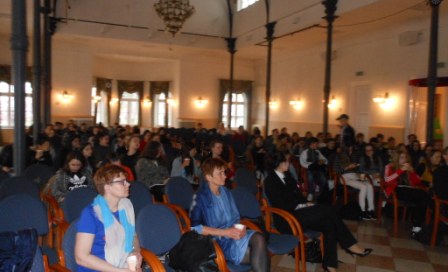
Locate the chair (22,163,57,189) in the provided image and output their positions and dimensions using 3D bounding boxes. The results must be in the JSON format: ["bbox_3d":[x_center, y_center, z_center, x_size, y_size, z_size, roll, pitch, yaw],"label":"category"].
[{"bbox_3d":[-2.414,0.852,4.934,0.580,0.900,0.580,4,4,40],"label":"chair"}]

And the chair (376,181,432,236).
[{"bbox_3d":[2.597,0.957,5.192,0.570,0.880,0.570,2,3,9],"label":"chair"}]

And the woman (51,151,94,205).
[{"bbox_3d":[-1.623,0.777,3.934,0.520,1.200,0.800,-1,4,-37],"label":"woman"}]

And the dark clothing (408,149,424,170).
[{"bbox_3d":[3.463,0.497,6.536,0.420,0.520,0.300,-1,4,-30],"label":"dark clothing"}]

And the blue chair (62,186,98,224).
[{"bbox_3d":[-1.419,0.989,3.987,0.600,0.840,0.600,-2,5,-43],"label":"blue chair"}]

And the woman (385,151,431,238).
[{"bbox_3d":[2.645,0.809,5.274,0.530,1.200,0.700,0,4,-14],"label":"woman"}]

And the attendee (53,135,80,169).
[{"bbox_3d":[-2.672,0.621,6.401,0.500,1.240,0.760,-1,4,-33],"label":"attendee"}]

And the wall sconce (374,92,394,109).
[{"bbox_3d":[5.420,-1.212,12.200,0.280,0.420,0.550,0,4,-24],"label":"wall sconce"}]

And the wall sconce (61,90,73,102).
[{"bbox_3d":[-7.127,-1.765,16.400,0.550,0.420,0.280,0,4,-24],"label":"wall sconce"}]

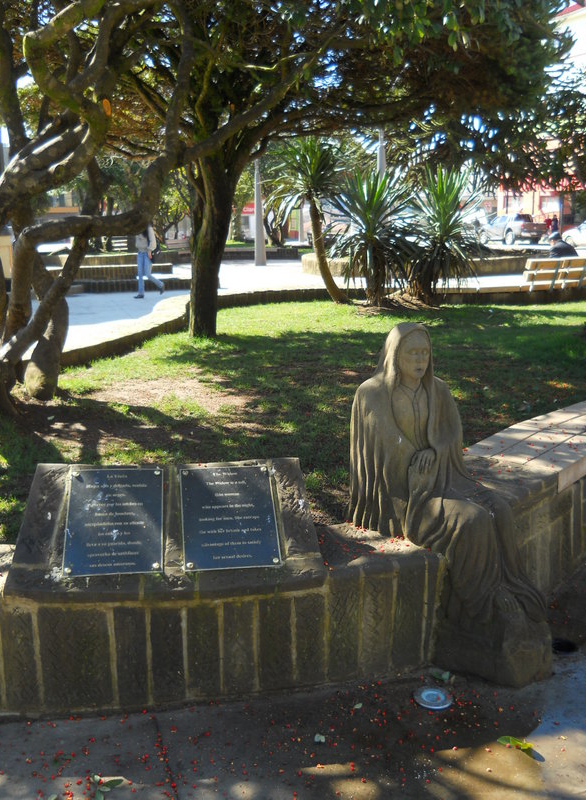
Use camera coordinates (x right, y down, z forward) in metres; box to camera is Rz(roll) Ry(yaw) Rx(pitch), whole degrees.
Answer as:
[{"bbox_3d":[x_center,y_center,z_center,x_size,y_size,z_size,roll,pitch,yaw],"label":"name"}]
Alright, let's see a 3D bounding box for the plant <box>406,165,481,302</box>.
[{"bbox_3d":[2.439,-2.711,14.043,1.250,2.200,1.250,0,12,0],"label":"plant"}]

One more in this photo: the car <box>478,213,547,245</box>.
[{"bbox_3d":[12.482,-9.710,48.849,1.820,1.780,5.200,-4,13,-17],"label":"car"}]

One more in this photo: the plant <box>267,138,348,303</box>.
[{"bbox_3d":[0.236,-2.846,13.912,1.300,2.650,1.300,0,12,0],"label":"plant"}]

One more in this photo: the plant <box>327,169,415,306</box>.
[{"bbox_3d":[1.256,-2.630,13.856,1.400,2.200,1.400,0,12,0],"label":"plant"}]

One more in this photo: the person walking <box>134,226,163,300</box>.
[{"bbox_3d":[-2.863,-2.826,16.882,0.650,1.680,0.520,-8,15,-34],"label":"person walking"}]

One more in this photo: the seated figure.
[{"bbox_3d":[0.587,0.260,3.205,0.840,1.096,0.504,12,17,44],"label":"seated figure"}]

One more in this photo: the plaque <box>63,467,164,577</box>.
[{"bbox_3d":[-0.592,0.402,2.860,0.312,0.015,0.400,-1,51,-7],"label":"plaque"}]

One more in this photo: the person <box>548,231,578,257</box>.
[{"bbox_3d":[4.561,-2.148,14.470,0.750,1.320,0.520,12,17,44],"label":"person"}]

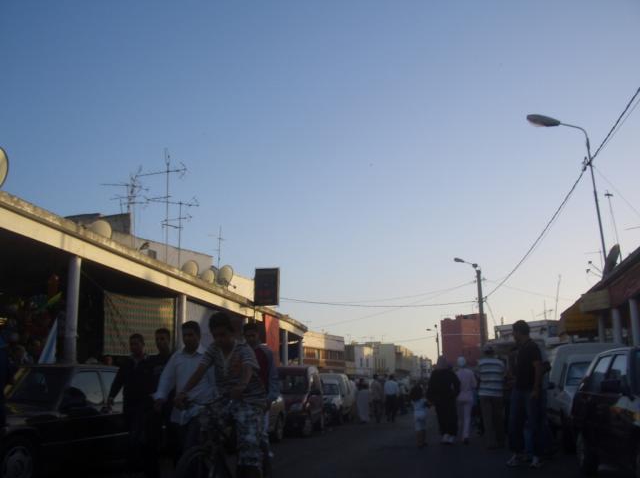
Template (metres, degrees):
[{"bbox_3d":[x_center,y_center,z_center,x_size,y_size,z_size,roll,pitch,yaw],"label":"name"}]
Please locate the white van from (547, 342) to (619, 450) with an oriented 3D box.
[{"bbox_3d":[4.971,2.697,11.385,1.580,1.790,4.000,-4,-14,12],"label":"white van"}]

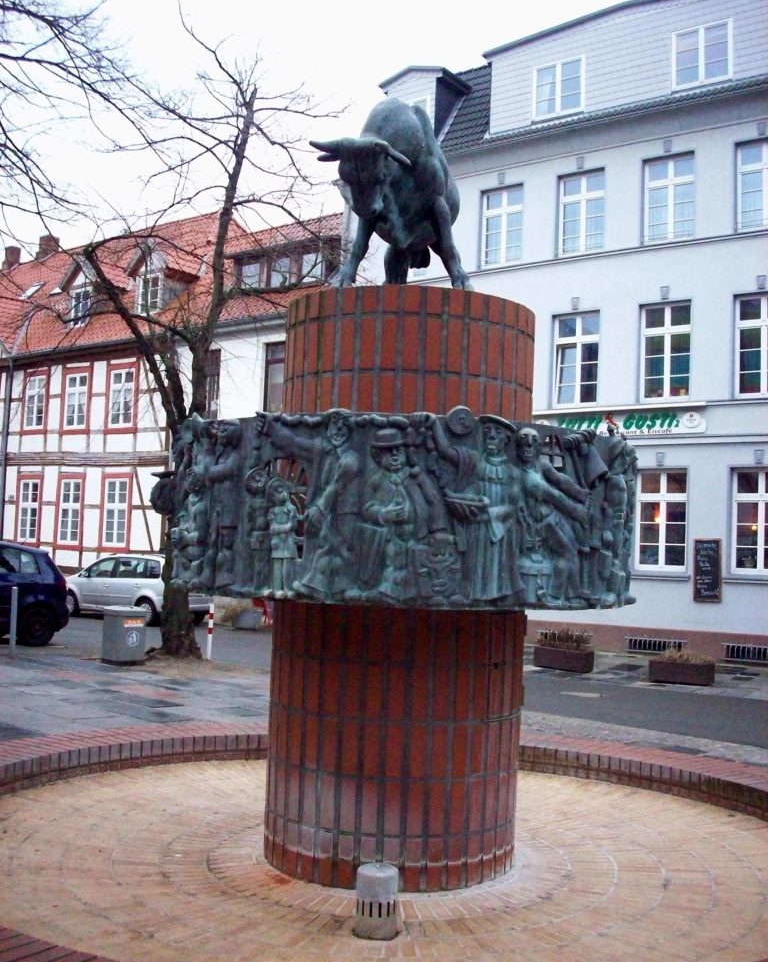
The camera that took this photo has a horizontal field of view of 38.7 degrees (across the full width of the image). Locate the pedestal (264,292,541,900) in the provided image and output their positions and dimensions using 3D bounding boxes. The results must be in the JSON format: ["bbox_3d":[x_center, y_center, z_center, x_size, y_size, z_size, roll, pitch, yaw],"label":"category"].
[{"bbox_3d":[0.085,0.506,5.628,1.276,2.746,1.276,2,-4,0],"label":"pedestal"}]

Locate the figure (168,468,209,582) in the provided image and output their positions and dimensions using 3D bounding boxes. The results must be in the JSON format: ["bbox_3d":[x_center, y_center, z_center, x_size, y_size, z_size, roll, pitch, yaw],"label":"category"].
[{"bbox_3d":[-0.945,0.215,5.290,0.120,0.571,0.220,4,-5,-27],"label":"figure"}]

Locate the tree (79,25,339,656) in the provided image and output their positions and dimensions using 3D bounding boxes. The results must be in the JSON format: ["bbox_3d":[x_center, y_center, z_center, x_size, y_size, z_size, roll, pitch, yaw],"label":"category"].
[{"bbox_3d":[-2.768,-2.386,17.661,4.000,10.244,4.000,2,-4,0],"label":"tree"}]

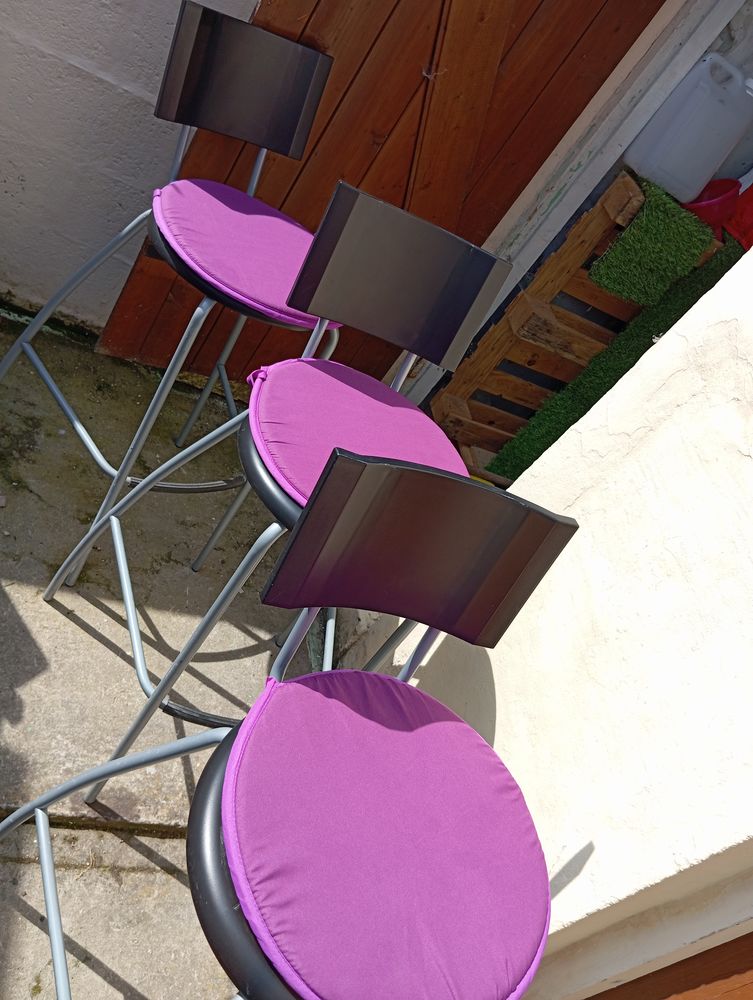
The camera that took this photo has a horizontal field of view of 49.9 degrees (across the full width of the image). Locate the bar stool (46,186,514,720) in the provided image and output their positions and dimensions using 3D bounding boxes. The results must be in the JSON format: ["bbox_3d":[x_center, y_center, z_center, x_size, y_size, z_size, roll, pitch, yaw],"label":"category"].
[{"bbox_3d":[-0.136,0.069,1.346,0.538,1.007,0.490,15,42,-32],"label":"bar stool"}]

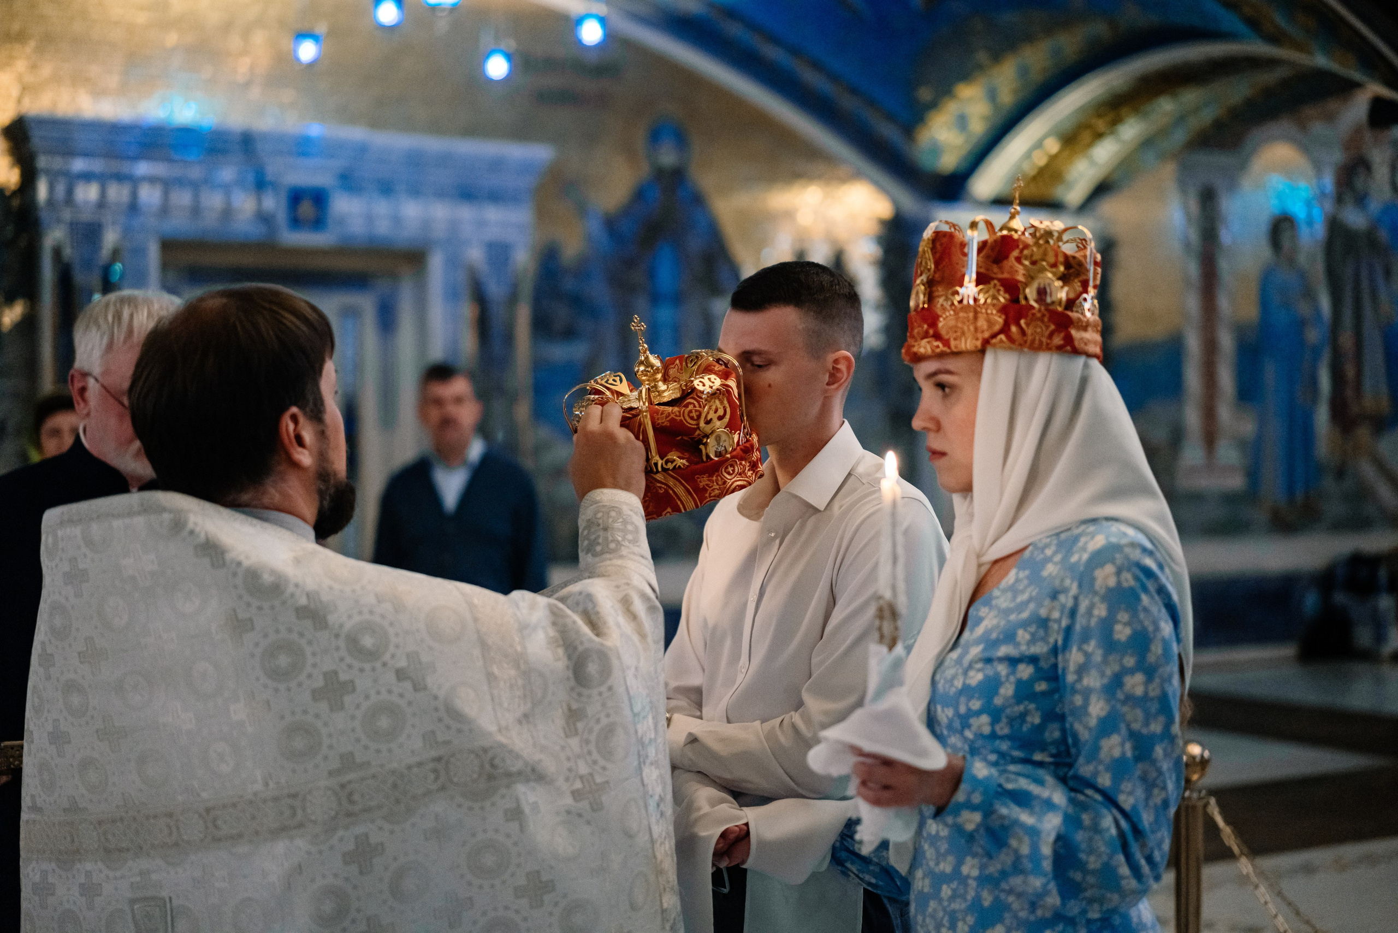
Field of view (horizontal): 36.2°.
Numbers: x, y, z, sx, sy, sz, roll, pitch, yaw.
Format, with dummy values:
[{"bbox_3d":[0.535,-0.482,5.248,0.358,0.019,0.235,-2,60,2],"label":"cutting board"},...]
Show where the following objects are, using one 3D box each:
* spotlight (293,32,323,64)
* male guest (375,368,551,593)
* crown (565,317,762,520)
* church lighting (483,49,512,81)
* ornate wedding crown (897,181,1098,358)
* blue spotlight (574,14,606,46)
[{"bbox_3d":[-1.591,-1.702,8.690,0.105,0.120,0.105,0,0,-10],"label":"spotlight"},{"bbox_3d":[-0.659,0.595,5.900,0.480,1.760,0.290,0,0,9],"label":"male guest"},{"bbox_3d":[-0.051,-0.076,2.396,0.210,0.200,0.210,-7,21,3],"label":"crown"},{"bbox_3d":[-0.853,-1.696,9.040,0.105,0.120,0.105,0,0,-5],"label":"church lighting"},{"bbox_3d":[0.322,-0.207,2.250,0.210,0.198,0.208,4,-2,-13],"label":"ornate wedding crown"},{"bbox_3d":[-0.423,-1.697,8.310,0.105,0.120,0.105,0,0,-3],"label":"blue spotlight"}]

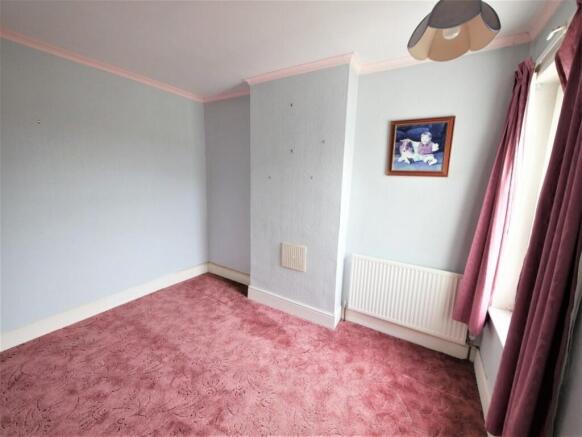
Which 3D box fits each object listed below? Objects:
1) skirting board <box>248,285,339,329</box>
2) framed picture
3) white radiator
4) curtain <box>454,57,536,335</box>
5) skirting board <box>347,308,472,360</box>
[{"bbox_3d":[-0.042,0.994,2.681,1.160,0.158,0.020,8,11,31],"label":"skirting board"},{"bbox_3d":[1.087,-0.601,2.016,0.476,0.470,0.026,8,11,31],"label":"framed picture"},{"bbox_3d":[1.049,0.691,2.184,0.996,0.579,0.095,8,11,31],"label":"white radiator"},{"bbox_3d":[1.390,-0.098,1.630,0.210,1.810,0.270,8,11,31],"label":"curtain"},{"bbox_3d":[1.052,1.091,2.291,1.123,0.147,0.020,8,11,31],"label":"skirting board"}]

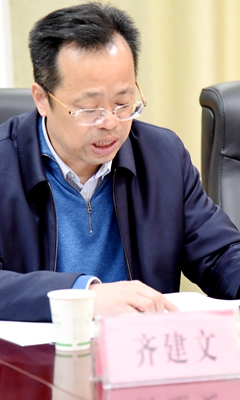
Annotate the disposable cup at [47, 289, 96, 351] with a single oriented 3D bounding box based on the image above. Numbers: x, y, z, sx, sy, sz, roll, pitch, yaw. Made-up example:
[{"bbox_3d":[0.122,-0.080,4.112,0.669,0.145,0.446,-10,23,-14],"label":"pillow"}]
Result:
[{"bbox_3d":[-0.073,0.184,2.780,0.074,0.083,0.074,-1,6,0],"label":"disposable cup"}]

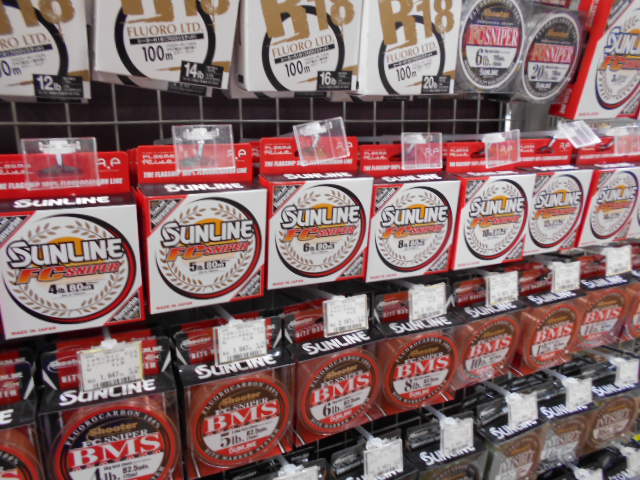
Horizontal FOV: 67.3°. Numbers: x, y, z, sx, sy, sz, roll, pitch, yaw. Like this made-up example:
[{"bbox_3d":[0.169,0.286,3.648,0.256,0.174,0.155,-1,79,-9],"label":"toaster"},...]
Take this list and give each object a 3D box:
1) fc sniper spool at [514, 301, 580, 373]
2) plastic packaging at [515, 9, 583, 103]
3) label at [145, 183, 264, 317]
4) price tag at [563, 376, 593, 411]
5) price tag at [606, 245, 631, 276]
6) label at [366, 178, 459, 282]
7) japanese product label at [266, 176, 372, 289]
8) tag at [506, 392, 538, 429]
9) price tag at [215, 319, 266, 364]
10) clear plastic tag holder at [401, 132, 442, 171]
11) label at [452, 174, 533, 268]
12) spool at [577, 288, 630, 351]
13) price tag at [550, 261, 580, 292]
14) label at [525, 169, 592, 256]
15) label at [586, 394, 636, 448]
[{"bbox_3d":[0.269,0.111,0.588,0.089,0.090,0.033,-6,20,-25],"label":"fc sniper spool"},{"bbox_3d":[0.232,-0.193,0.509,0.084,0.085,0.030,-6,21,-25],"label":"plastic packaging"},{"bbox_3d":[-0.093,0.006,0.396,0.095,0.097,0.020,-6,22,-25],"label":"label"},{"bbox_3d":[0.338,0.199,0.624,0.044,0.035,0.004,-5,6,-21],"label":"price tag"},{"bbox_3d":[0.381,0.026,0.611,0.044,0.035,0.004,-5,5,-19],"label":"price tag"},{"bbox_3d":[0.080,-0.013,0.454,0.091,0.091,0.033,-5,20,-24],"label":"label"},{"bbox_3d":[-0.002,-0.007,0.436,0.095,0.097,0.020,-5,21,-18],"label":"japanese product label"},{"bbox_3d":[0.234,0.196,0.557,0.042,0.034,0.004,-6,4,-25],"label":"tag"},{"bbox_3d":[-0.067,0.087,0.408,0.044,0.035,0.004,-6,15,-22],"label":"price tag"},{"bbox_3d":[0.097,-0.084,0.454,0.046,0.033,0.004,-7,10,-25],"label":"clear plastic tag holder"},{"bbox_3d":[0.170,-0.023,0.494,0.091,0.091,0.033,-5,20,-24],"label":"label"},{"bbox_3d":[0.352,0.095,0.624,0.087,0.087,0.030,-6,20,-25],"label":"spool"},{"bbox_3d":[0.294,0.044,0.573,0.044,0.035,0.004,-5,9,-20],"label":"price tag"},{"bbox_3d":[0.255,-0.035,0.544,0.091,0.091,0.033,-5,20,-24],"label":"label"},{"bbox_3d":[0.400,0.247,0.681,0.086,0.086,0.030,-6,21,-25],"label":"label"}]

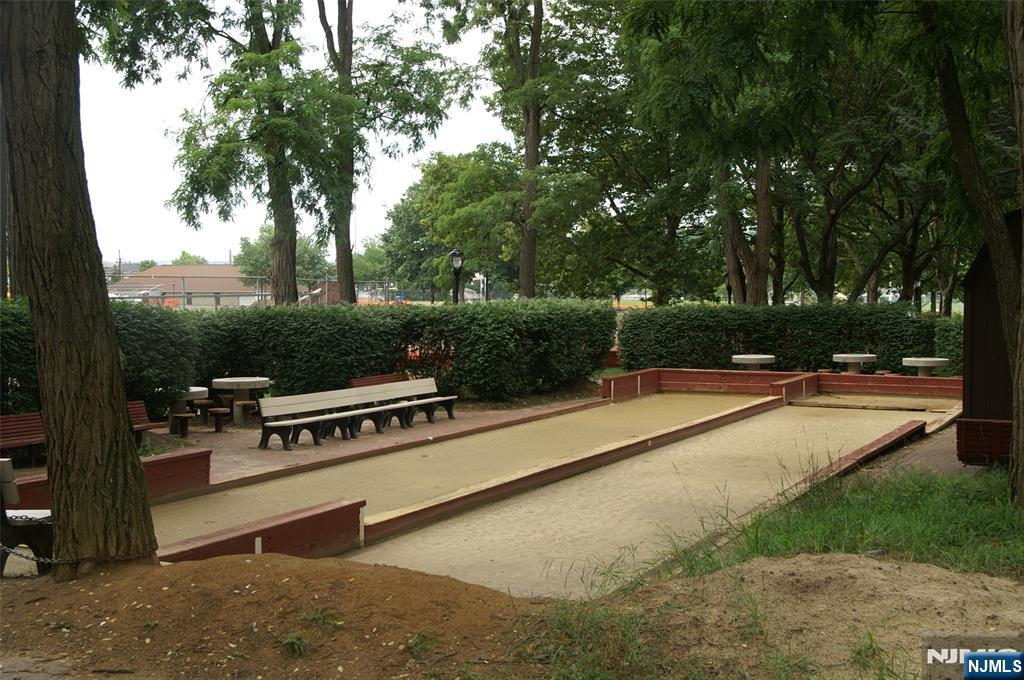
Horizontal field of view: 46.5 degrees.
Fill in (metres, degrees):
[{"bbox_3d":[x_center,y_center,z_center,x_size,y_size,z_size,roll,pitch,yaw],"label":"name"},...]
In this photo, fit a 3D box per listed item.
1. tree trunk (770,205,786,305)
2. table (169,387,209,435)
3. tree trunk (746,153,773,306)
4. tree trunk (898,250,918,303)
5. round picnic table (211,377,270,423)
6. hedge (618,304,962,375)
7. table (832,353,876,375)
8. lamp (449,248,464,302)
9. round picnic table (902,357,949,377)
[{"bbox_3d":[9.162,-2.056,41.119,0.500,5.207,0.500,0,3,13],"label":"tree trunk"},{"bbox_3d":[-5.738,1.248,20.618,1.030,0.770,1.030,-1,3,-16],"label":"table"},{"bbox_3d":[7.286,-2.334,35.145,0.700,6.339,0.650,0,3,12],"label":"tree trunk"},{"bbox_3d":[13.972,-1.343,42.083,0.550,3.618,0.550,0,3,18],"label":"tree trunk"},{"bbox_3d":[-4.858,1.112,21.418,1.030,0.790,1.030,-1,3,-13],"label":"round picnic table"},{"bbox_3d":[6.982,0.096,30.629,8.664,1.900,1.300,1,3,29],"label":"hedge"},{"bbox_3d":[8.086,0.755,28.118,1.030,0.780,1.030,0,3,16],"label":"table"},{"bbox_3d":[-1.668,-0.980,36.583,0.450,3.643,0.450,-1,3,-3],"label":"lamp"},{"bbox_3d":[9.210,0.812,26.518,1.030,0.780,1.030,0,3,19],"label":"round picnic table"}]

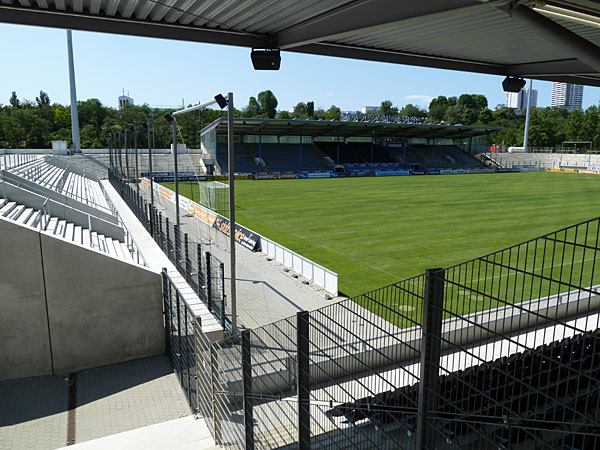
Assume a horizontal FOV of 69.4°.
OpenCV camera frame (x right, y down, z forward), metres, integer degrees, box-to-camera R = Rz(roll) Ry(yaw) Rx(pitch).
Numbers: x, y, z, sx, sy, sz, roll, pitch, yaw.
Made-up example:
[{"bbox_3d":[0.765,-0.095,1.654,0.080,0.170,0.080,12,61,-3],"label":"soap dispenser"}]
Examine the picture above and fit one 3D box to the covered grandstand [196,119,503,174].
[{"bbox_3d":[16.967,-20.102,115.628,82.500,12.400,19.000,-5,11,-26],"label":"covered grandstand"}]

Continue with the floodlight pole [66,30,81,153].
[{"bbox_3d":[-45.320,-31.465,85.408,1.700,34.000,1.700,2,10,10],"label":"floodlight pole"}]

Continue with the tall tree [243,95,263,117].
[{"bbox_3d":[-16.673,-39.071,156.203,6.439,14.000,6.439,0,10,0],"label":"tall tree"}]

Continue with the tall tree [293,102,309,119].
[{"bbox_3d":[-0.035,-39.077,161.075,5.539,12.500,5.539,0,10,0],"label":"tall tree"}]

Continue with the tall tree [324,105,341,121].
[{"bbox_3d":[11.845,-36.216,159.950,7.000,16.000,7.000,-5,11,-26],"label":"tall tree"}]

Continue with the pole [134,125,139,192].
[{"bbox_3d":[-15.196,-5.032,40.672,0.180,8.500,0.180,-5,11,-26],"label":"pole"}]

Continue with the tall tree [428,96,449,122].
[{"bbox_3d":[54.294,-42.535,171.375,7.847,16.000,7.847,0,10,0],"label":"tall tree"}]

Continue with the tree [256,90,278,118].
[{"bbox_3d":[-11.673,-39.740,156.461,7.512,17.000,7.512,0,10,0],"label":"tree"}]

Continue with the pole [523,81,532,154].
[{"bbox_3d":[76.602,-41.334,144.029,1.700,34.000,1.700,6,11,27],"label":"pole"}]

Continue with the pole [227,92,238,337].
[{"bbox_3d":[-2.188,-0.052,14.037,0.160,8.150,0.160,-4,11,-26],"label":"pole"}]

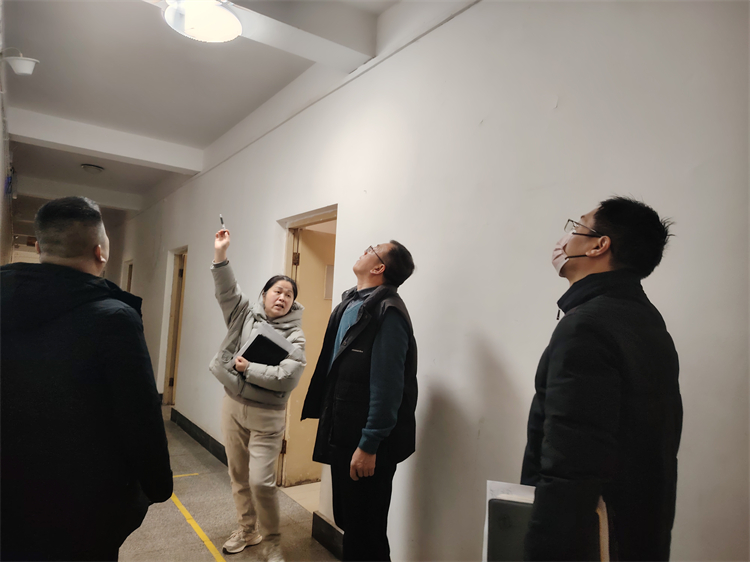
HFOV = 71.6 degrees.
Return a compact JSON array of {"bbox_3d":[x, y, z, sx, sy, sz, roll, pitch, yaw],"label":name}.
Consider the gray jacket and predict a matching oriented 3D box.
[{"bbox_3d":[-0.693,0.303,3.063,0.570,0.830,0.440,3,-4,10],"label":"gray jacket"}]

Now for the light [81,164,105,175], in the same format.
[{"bbox_3d":[-3.962,-1.555,7.304,0.285,0.090,0.285,6,-4,-34],"label":"light"}]

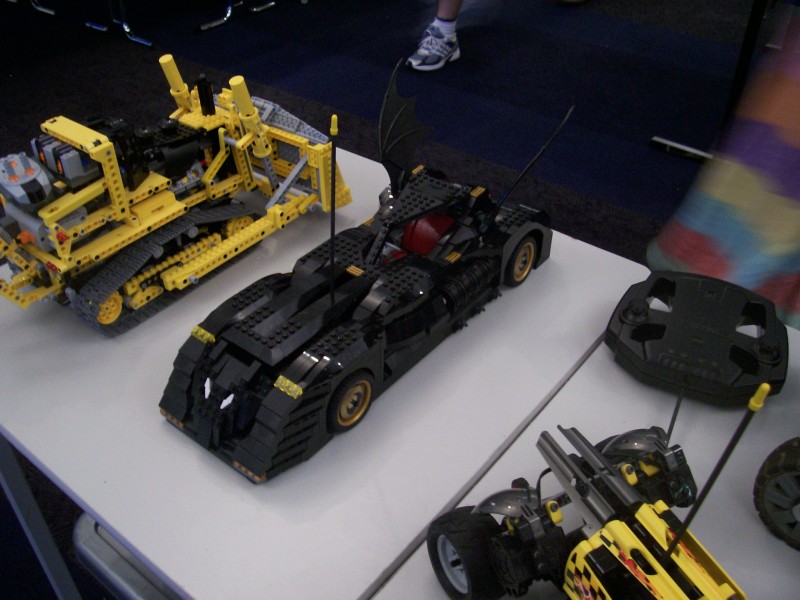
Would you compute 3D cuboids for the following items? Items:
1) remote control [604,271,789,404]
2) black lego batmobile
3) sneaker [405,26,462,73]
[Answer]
[{"bbox_3d":[0.291,0.032,0.761,0.163,0.045,0.162,17,40,20],"label":"remote control"},{"bbox_3d":[-0.024,-0.053,0.739,0.185,0.202,0.438,26,44,29],"label":"black lego batmobile"},{"bbox_3d":[0.143,-1.072,3.314,0.280,0.130,0.105,-29,46,-32],"label":"sneaker"}]

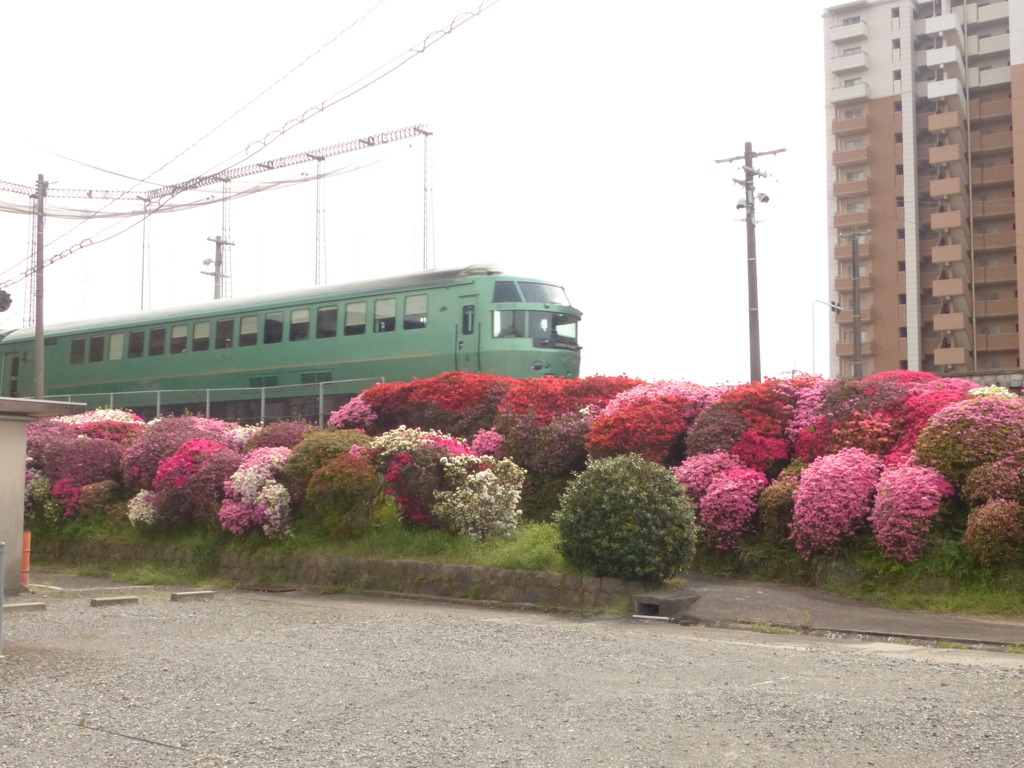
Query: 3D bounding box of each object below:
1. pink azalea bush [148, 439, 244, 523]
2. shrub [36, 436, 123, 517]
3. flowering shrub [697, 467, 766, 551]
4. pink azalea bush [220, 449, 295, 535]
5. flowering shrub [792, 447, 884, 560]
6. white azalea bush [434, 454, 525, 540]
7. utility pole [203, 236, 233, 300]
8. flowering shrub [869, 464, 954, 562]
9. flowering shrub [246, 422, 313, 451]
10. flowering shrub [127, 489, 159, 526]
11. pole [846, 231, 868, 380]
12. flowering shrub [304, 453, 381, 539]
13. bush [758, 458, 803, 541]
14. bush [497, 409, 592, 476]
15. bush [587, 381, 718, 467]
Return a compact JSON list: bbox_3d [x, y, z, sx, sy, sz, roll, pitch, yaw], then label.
[{"bbox_3d":[-5.509,1.686,21.040,1.620,1.480,1.400,1,-5,-15],"label":"pink azalea bush"},{"bbox_3d":[-6.957,1.495,19.600,1.330,1.280,1.250,1,-4,-19],"label":"shrub"},{"bbox_3d":[2.836,1.601,15.600,0.930,1.080,0.920,-1,-3,10],"label":"flowering shrub"},{"bbox_3d":[-3.978,1.662,18.744,1.140,1.390,1.100,1,-5,-12],"label":"pink azalea bush"},{"bbox_3d":[4.104,1.491,15.245,1.180,1.360,1.150,-1,-5,15],"label":"flowering shrub"},{"bbox_3d":[-0.452,1.570,16.752,1.240,1.190,1.150,0,-5,-2],"label":"white azalea bush"},{"bbox_3d":[-10.211,-0.887,41.660,0.600,8.400,1.300,-3,-6,37],"label":"utility pole"},{"bbox_3d":[4.645,1.506,14.100,1.000,1.140,1.000,-2,-3,18],"label":"flowering shrub"},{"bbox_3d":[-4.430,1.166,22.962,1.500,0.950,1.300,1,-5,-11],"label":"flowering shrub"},{"bbox_3d":[-5.484,1.833,18.000,0.500,0.580,0.500,1,-3,-17],"label":"flowering shrub"},{"bbox_3d":[12.855,-1.203,44.739,0.900,9.000,0.450,0,-3,0],"label":"pole"},{"bbox_3d":[-2.334,1.535,16.700,1.050,1.180,1.000,0,-3,-8],"label":"flowering shrub"},{"bbox_3d":[3.569,1.563,16.000,0.720,1.080,0.750,-1,-3,12],"label":"bush"},{"bbox_3d":[0.529,0.958,19.755,1.600,1.120,1.400,0,-5,2],"label":"bush"},{"bbox_3d":[2.172,0.603,18.847,2.000,1.320,1.700,0,-5,7],"label":"bush"}]

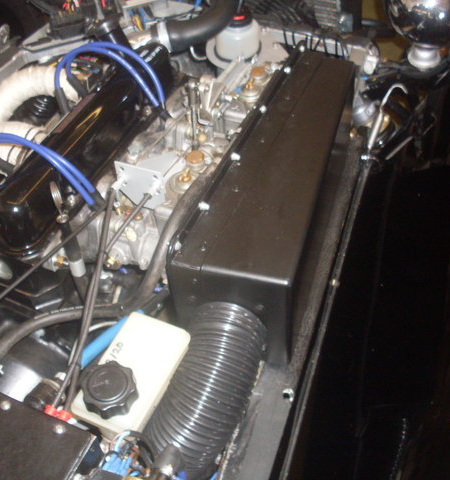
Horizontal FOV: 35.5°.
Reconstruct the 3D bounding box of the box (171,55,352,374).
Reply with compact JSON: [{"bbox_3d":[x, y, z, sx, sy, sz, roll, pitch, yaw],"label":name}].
[{"bbox_3d":[0.081,-0.065,0.820,0.120,0.117,0.417,13,45,17],"label":"box"}]

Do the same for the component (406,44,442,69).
[{"bbox_3d":[0.323,-0.293,1.130,0.053,0.040,0.053,13,45,17],"label":"component"}]

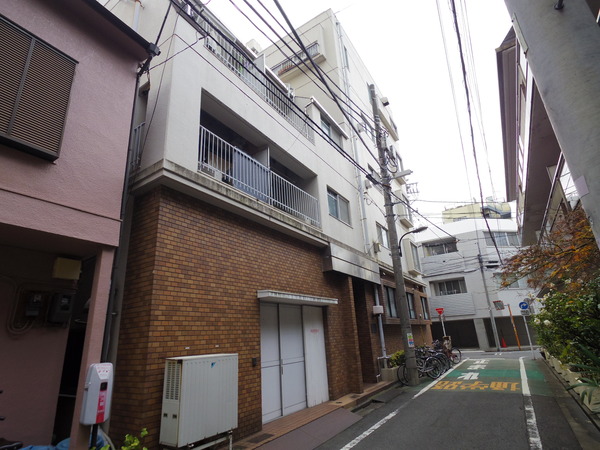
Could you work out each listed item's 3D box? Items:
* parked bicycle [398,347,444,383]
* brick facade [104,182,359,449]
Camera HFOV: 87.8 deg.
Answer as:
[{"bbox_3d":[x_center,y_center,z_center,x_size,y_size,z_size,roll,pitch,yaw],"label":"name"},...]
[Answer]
[{"bbox_3d":[3.934,4.576,10.314,1.750,1.060,0.580,4,-20,-18],"label":"parked bicycle"},{"bbox_3d":[-0.571,2.037,6.744,1.150,3.850,6.100,-14,-22,30],"label":"brick facade"}]

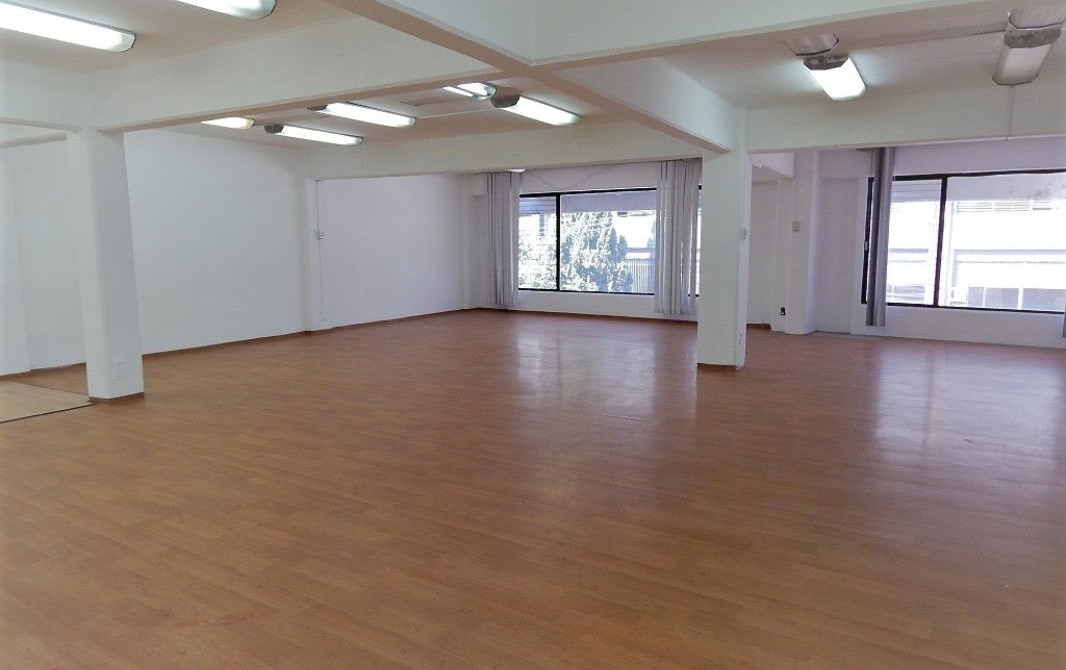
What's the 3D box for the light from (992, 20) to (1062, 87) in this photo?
[{"bbox_3d":[3.713,-2.069,5.367,0.324,0.098,1.247,4,8,30],"label":"light"}]

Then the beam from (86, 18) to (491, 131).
[{"bbox_3d":[-1.799,-1.744,4.764,3.952,0.440,0.188,4,8,30],"label":"beam"}]

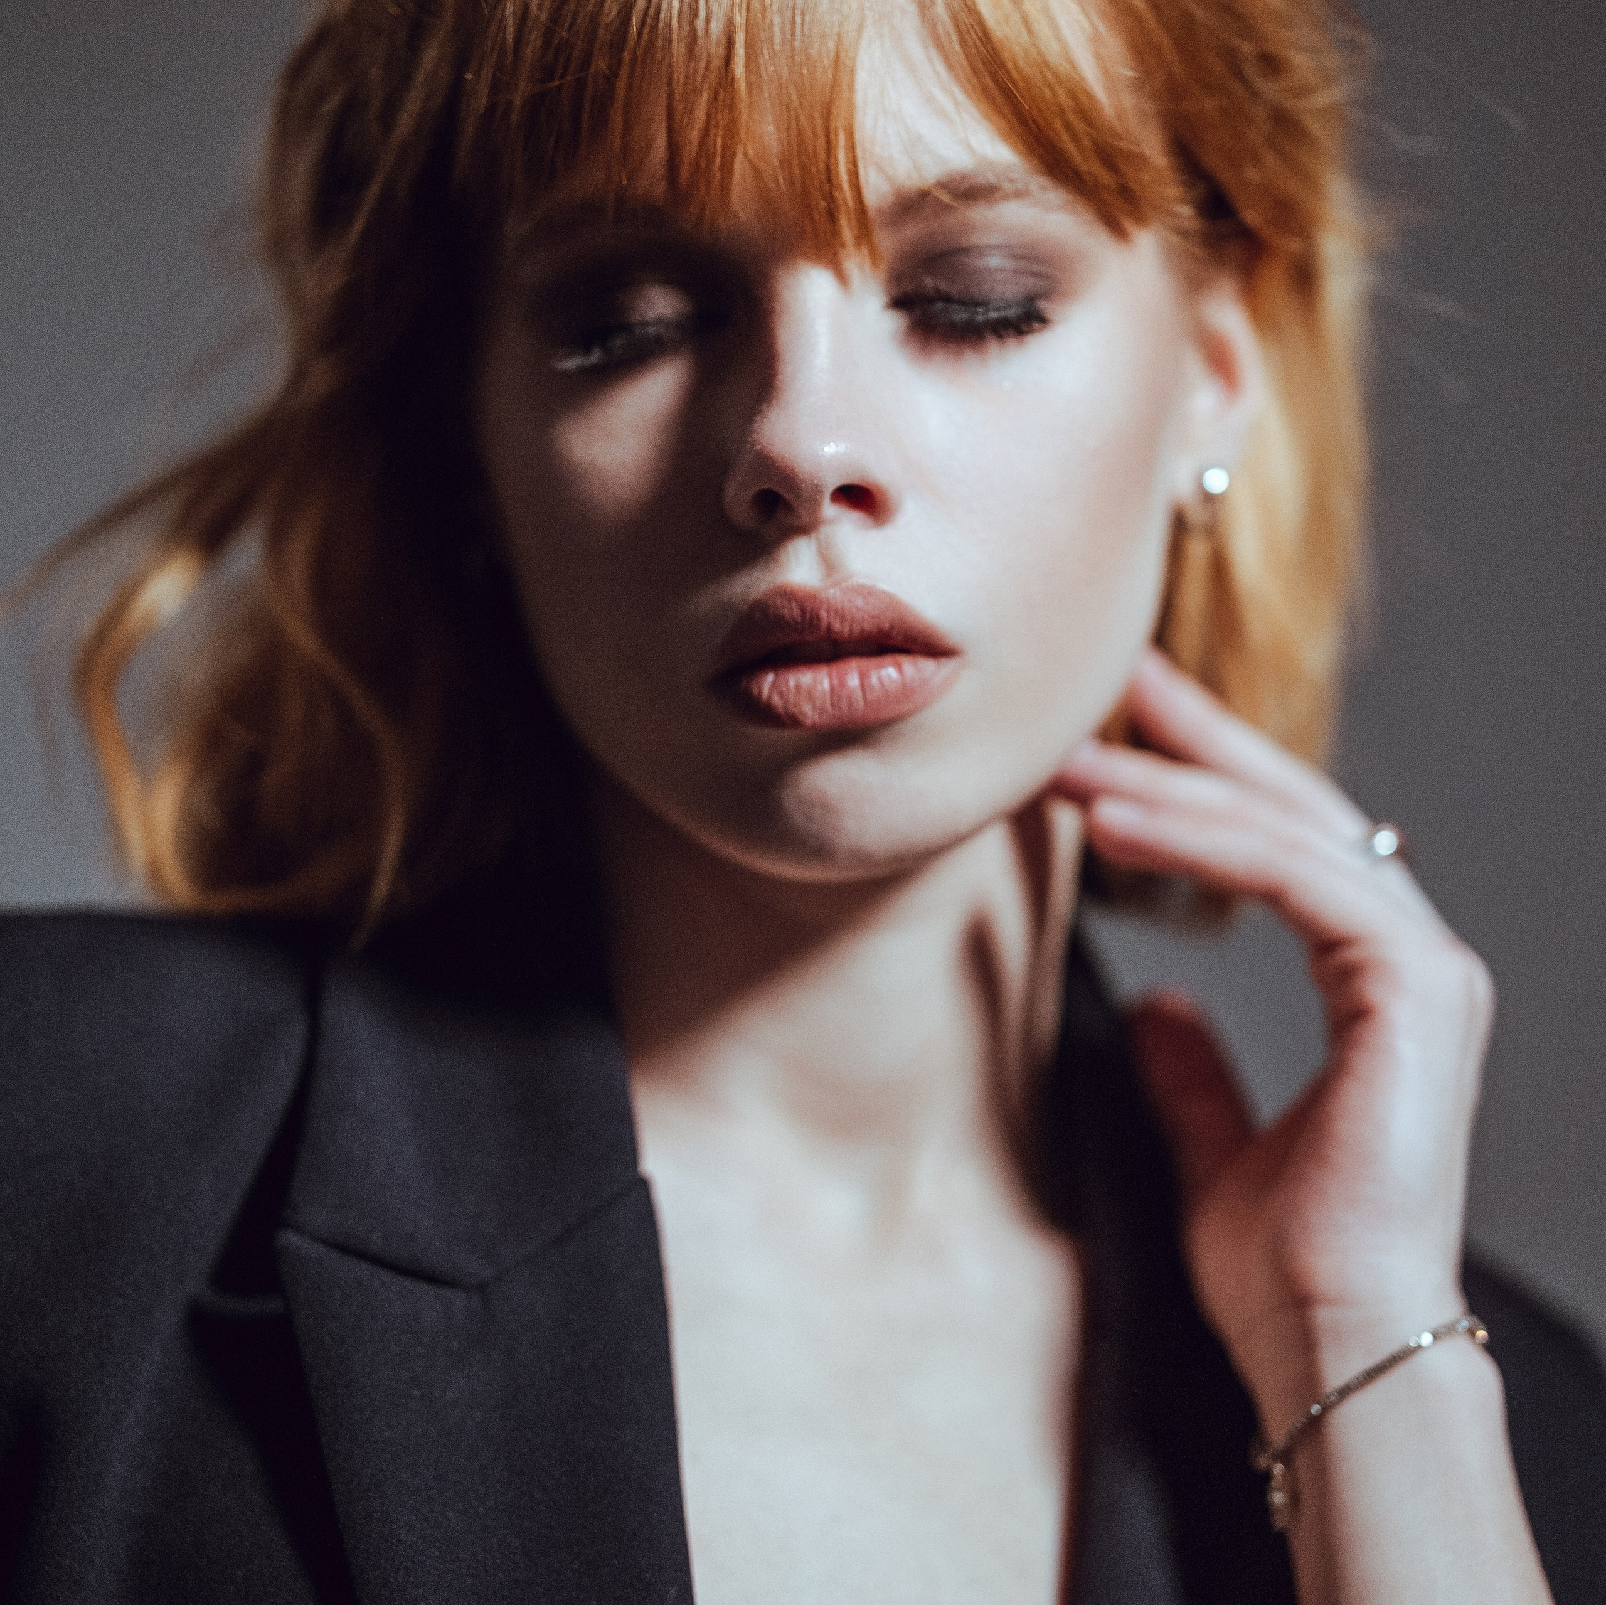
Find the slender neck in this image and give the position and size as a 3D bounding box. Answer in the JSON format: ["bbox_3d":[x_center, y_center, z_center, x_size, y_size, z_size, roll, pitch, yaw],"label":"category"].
[{"bbox_3d":[0.007,0.039,1.455,0.100,0.092,0.105,0,0,2],"label":"slender neck"}]

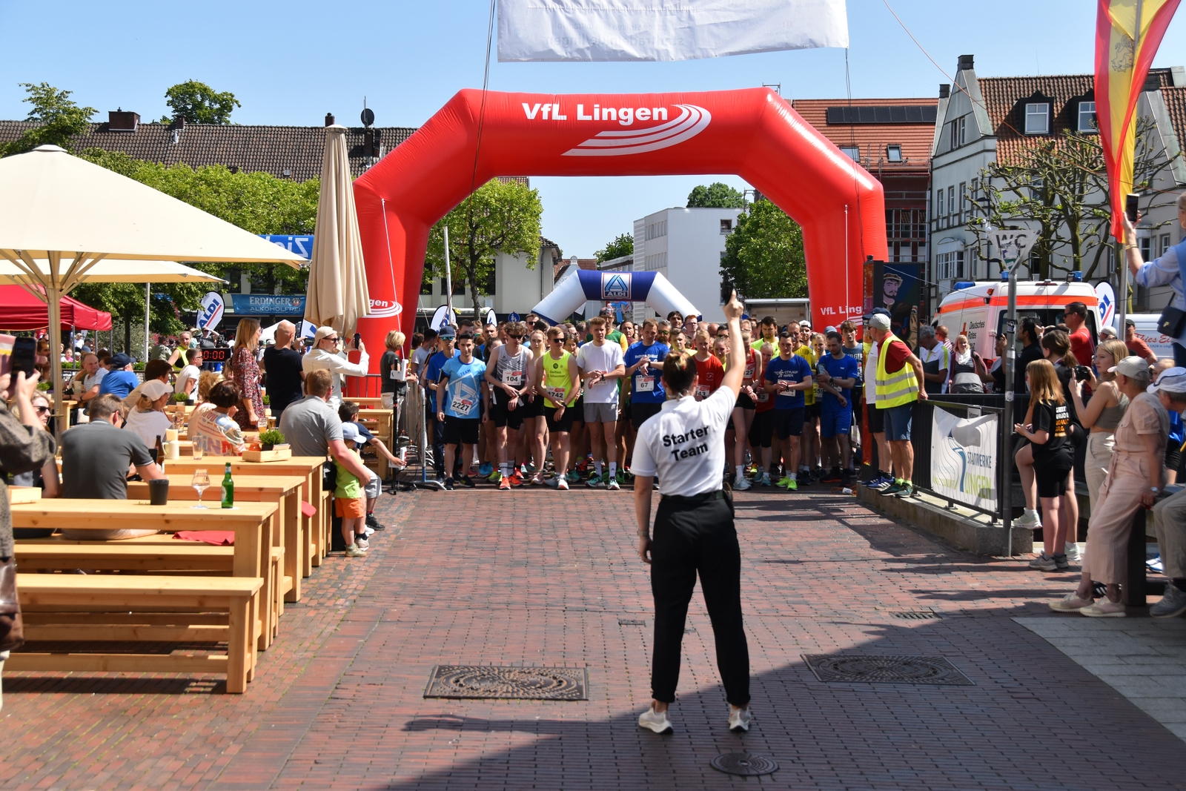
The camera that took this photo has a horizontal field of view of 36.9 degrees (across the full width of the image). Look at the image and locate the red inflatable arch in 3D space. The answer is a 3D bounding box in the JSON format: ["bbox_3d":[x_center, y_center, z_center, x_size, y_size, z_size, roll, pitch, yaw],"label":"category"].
[{"bbox_3d":[0.319,-1.490,22.256,6.850,4.600,1.100,0,3,0],"label":"red inflatable arch"}]

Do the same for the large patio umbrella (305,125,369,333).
[{"bbox_3d":[-2.669,-0.908,18.600,0.660,3.840,0.660,0,2,0],"label":"large patio umbrella"}]

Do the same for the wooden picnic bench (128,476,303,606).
[{"bbox_3d":[-2.840,0.880,10.830,2.050,0.730,0.700,1,2,0],"label":"wooden picnic bench"}]

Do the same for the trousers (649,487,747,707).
[{"bbox_3d":[0.460,0.862,7.646,0.430,0.930,0.290,0,3,3],"label":"trousers"}]

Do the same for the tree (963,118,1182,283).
[{"bbox_3d":[14.017,-4.283,52.000,5.900,7.750,5.600,0,2,0],"label":"tree"}]

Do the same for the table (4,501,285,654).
[{"bbox_3d":[-2.770,0.965,9.520,2.050,0.730,0.700,2,2,-1],"label":"table"}]

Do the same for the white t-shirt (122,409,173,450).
[{"bbox_3d":[-3.286,0.357,13.129,0.390,0.550,0.290,1,3,20],"label":"white t-shirt"}]

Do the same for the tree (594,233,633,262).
[{"bbox_3d":[3.549,-13.373,209.612,7.500,11.800,7.500,0,3,0],"label":"tree"}]

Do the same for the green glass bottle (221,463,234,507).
[{"bbox_3d":[-1.950,0.482,9.500,0.064,0.241,0.064,0,2,0],"label":"green glass bottle"}]

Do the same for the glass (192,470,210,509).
[{"bbox_3d":[-2.019,0.473,9.150,0.094,0.195,0.094,0,3,0],"label":"glass"}]

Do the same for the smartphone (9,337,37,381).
[{"bbox_3d":[-2.082,-0.130,6.500,0.075,0.159,0.010,7,3,4],"label":"smartphone"}]

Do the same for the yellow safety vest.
[{"bbox_3d":[2.926,-0.227,17.100,0.310,0.700,0.460,0,3,-16],"label":"yellow safety vest"}]

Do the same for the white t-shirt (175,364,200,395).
[{"bbox_3d":[-4.710,-0.095,20.717,0.320,0.600,0.440,-1,3,-25],"label":"white t-shirt"}]

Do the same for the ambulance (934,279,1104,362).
[{"bbox_3d":[8.330,-1.020,35.500,2.000,2.620,5.600,0,2,-1],"label":"ambulance"}]

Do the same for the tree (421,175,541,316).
[{"bbox_3d":[-3.624,-3.680,55.000,4.300,6.290,4.200,0,2,0],"label":"tree"}]

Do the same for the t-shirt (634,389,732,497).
[{"bbox_3d":[0.385,0.198,7.616,0.430,0.470,0.280,0,3,5],"label":"t-shirt"}]

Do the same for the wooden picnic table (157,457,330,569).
[{"bbox_3d":[-3.033,0.822,12.169,2.340,0.760,0.720,1,3,2],"label":"wooden picnic table"}]

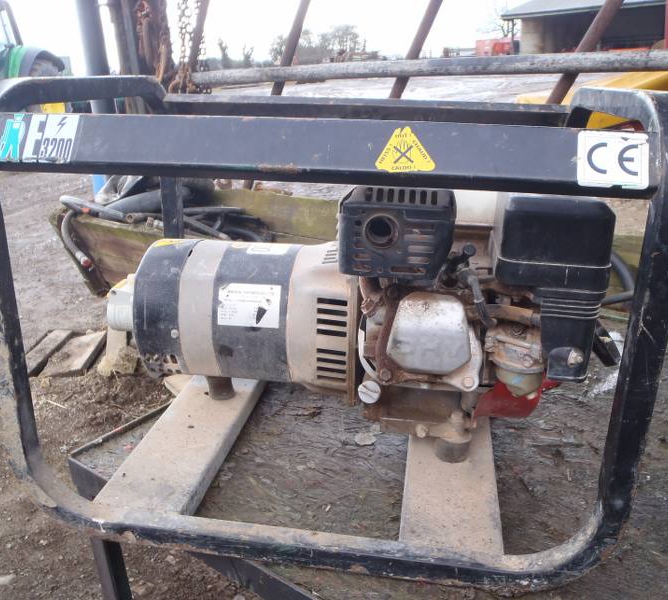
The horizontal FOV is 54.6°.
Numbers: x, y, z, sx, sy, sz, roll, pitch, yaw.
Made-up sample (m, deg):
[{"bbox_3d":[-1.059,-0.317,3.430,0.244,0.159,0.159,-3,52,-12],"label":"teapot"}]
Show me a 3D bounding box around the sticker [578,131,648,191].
[{"bbox_3d":[0.209,-0.105,0.485,0.052,0.042,0.001,4,-3,9],"label":"sticker"}]

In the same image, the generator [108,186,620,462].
[{"bbox_3d":[0.008,-0.007,0.789,0.570,0.360,0.345,4,21,9],"label":"generator"}]

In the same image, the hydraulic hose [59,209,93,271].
[{"bbox_3d":[-0.585,-0.135,1.470,0.075,0.145,0.065,-3,20,0],"label":"hydraulic hose"}]

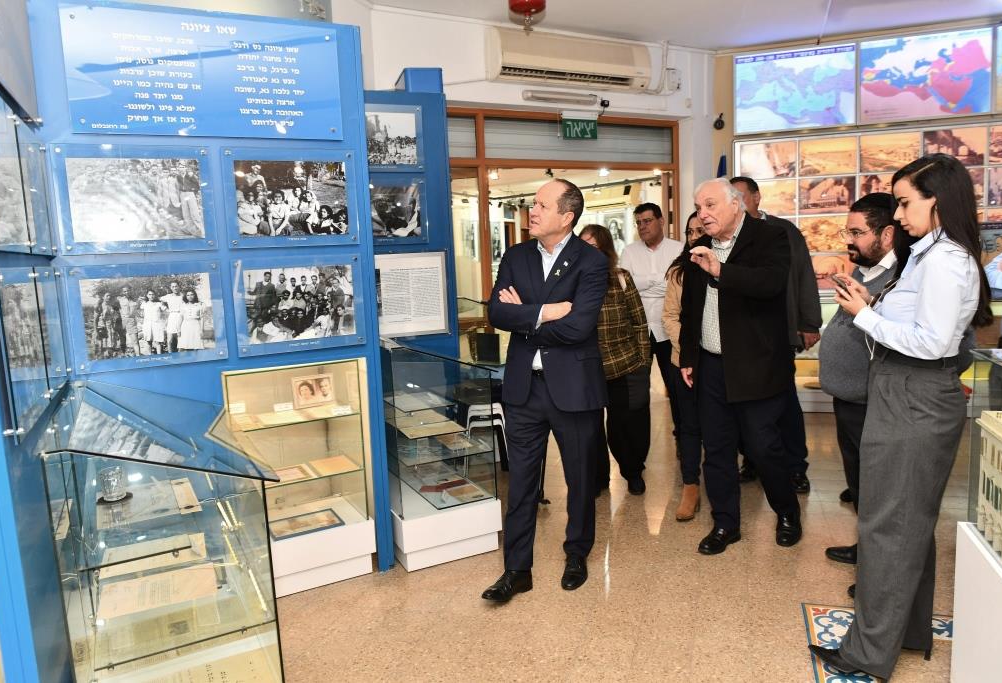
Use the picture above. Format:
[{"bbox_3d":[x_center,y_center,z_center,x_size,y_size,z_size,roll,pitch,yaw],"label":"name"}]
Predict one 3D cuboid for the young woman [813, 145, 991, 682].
[{"bbox_3d":[1.302,0.263,2.487,0.580,1.729,0.460,3,9,33],"label":"young woman"}]

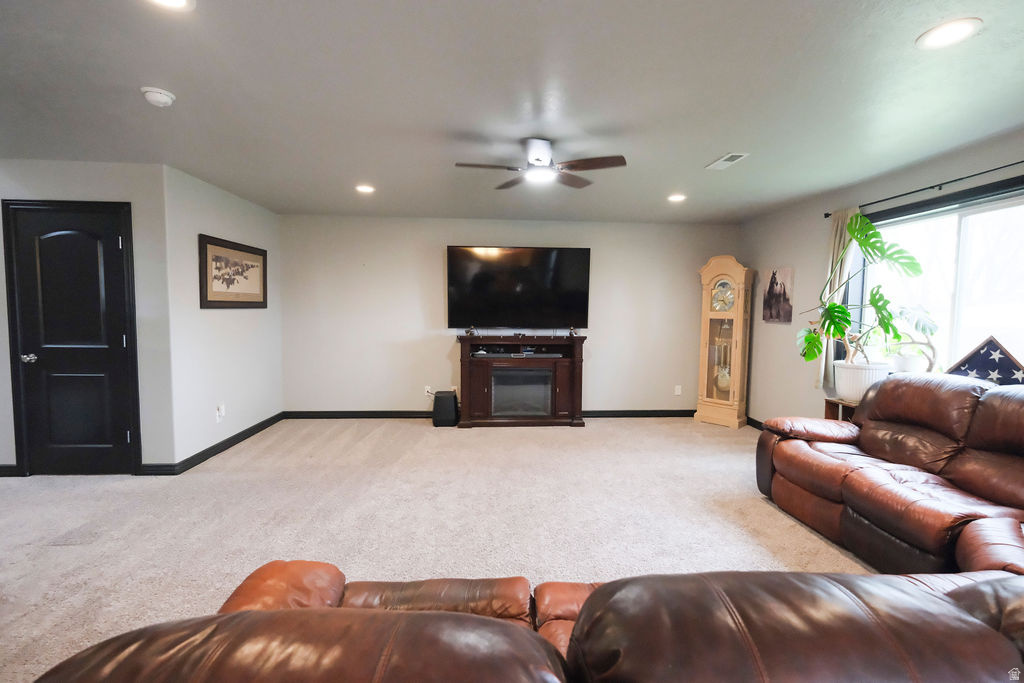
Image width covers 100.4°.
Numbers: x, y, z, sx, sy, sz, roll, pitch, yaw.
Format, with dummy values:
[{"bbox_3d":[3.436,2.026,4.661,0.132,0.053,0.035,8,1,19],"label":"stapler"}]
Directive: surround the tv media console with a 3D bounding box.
[{"bbox_3d":[0.105,0.451,5.055,1.460,1.035,0.420,0,4,-3],"label":"tv media console"}]

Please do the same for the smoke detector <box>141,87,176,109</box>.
[{"bbox_3d":[-1.817,-1.253,2.196,0.138,0.048,0.138,0,4,-3],"label":"smoke detector"}]

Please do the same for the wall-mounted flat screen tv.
[{"bbox_3d":[0.085,-0.638,5.101,1.685,0.955,0.065,0,8,-3],"label":"wall-mounted flat screen tv"}]

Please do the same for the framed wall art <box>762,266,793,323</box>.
[{"bbox_3d":[2.820,-0.495,4.545,0.030,0.565,0.430,0,4,-3],"label":"framed wall art"}]

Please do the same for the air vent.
[{"bbox_3d":[1.566,-1.307,3.128,0.147,0.020,0.320,0,4,-3],"label":"air vent"}]

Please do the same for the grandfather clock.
[{"bbox_3d":[2.514,-0.006,5.078,0.515,1.980,0.295,4,5,45],"label":"grandfather clock"}]

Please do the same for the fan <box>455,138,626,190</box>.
[{"bbox_3d":[0.189,-1.162,2.792,1.070,0.280,1.050,1,4,4],"label":"fan"}]

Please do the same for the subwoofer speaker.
[{"bbox_3d":[-0.780,0.781,5.024,0.270,0.370,0.300,0,4,-3],"label":"subwoofer speaker"}]

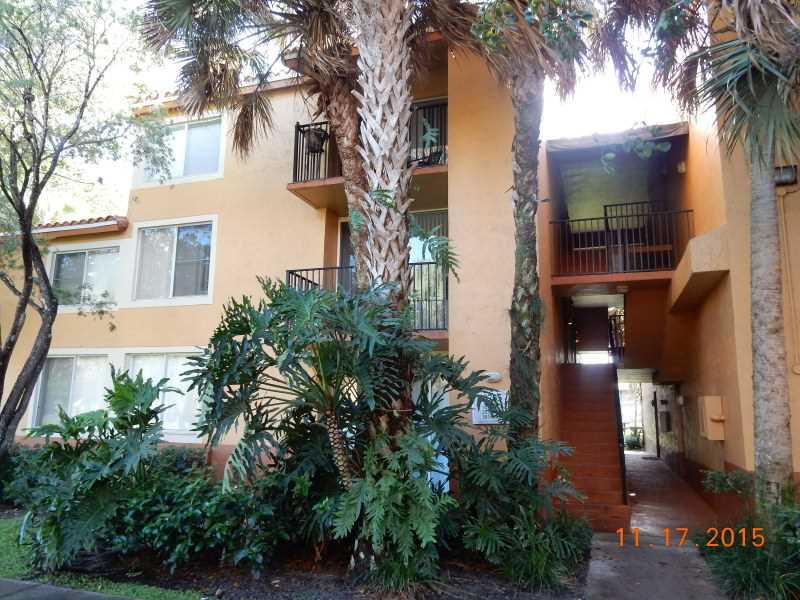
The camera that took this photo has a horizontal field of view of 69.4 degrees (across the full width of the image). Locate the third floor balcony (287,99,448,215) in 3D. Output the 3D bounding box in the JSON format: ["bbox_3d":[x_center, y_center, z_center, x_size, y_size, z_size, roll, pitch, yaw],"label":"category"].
[{"bbox_3d":[-0.322,-2.457,10.567,2.890,1.180,1.600,-3,-10,19],"label":"third floor balcony"}]

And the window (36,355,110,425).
[{"bbox_3d":[-7.075,1.980,12.457,1.876,1.566,0.120,-3,-10,19],"label":"window"}]

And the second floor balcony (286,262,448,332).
[{"bbox_3d":[-0.351,0.172,10.100,2.860,1.200,1.550,-3,-10,19],"label":"second floor balcony"}]

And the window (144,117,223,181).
[{"bbox_3d":[-4.692,-3.204,12.513,1.924,1.304,0.120,-3,-10,19],"label":"window"}]

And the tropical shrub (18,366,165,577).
[{"bbox_3d":[-3.416,1.764,6.477,1.500,1.950,1.450,5,-11,-27],"label":"tropical shrub"}]

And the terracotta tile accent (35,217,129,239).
[{"bbox_3d":[-7.008,-1.572,12.780,2.640,0.340,0.450,-3,-10,19],"label":"terracotta tile accent"}]

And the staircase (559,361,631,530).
[{"bbox_3d":[3.201,2.247,9.898,1.100,2.470,3.650,-3,-10,19],"label":"staircase"}]

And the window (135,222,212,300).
[{"bbox_3d":[-4.755,-0.799,12.122,1.887,1.561,0.120,-3,-10,19],"label":"window"}]

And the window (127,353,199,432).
[{"bbox_3d":[-4.815,1.853,11.689,1.924,1.539,0.120,-3,-10,19],"label":"window"}]

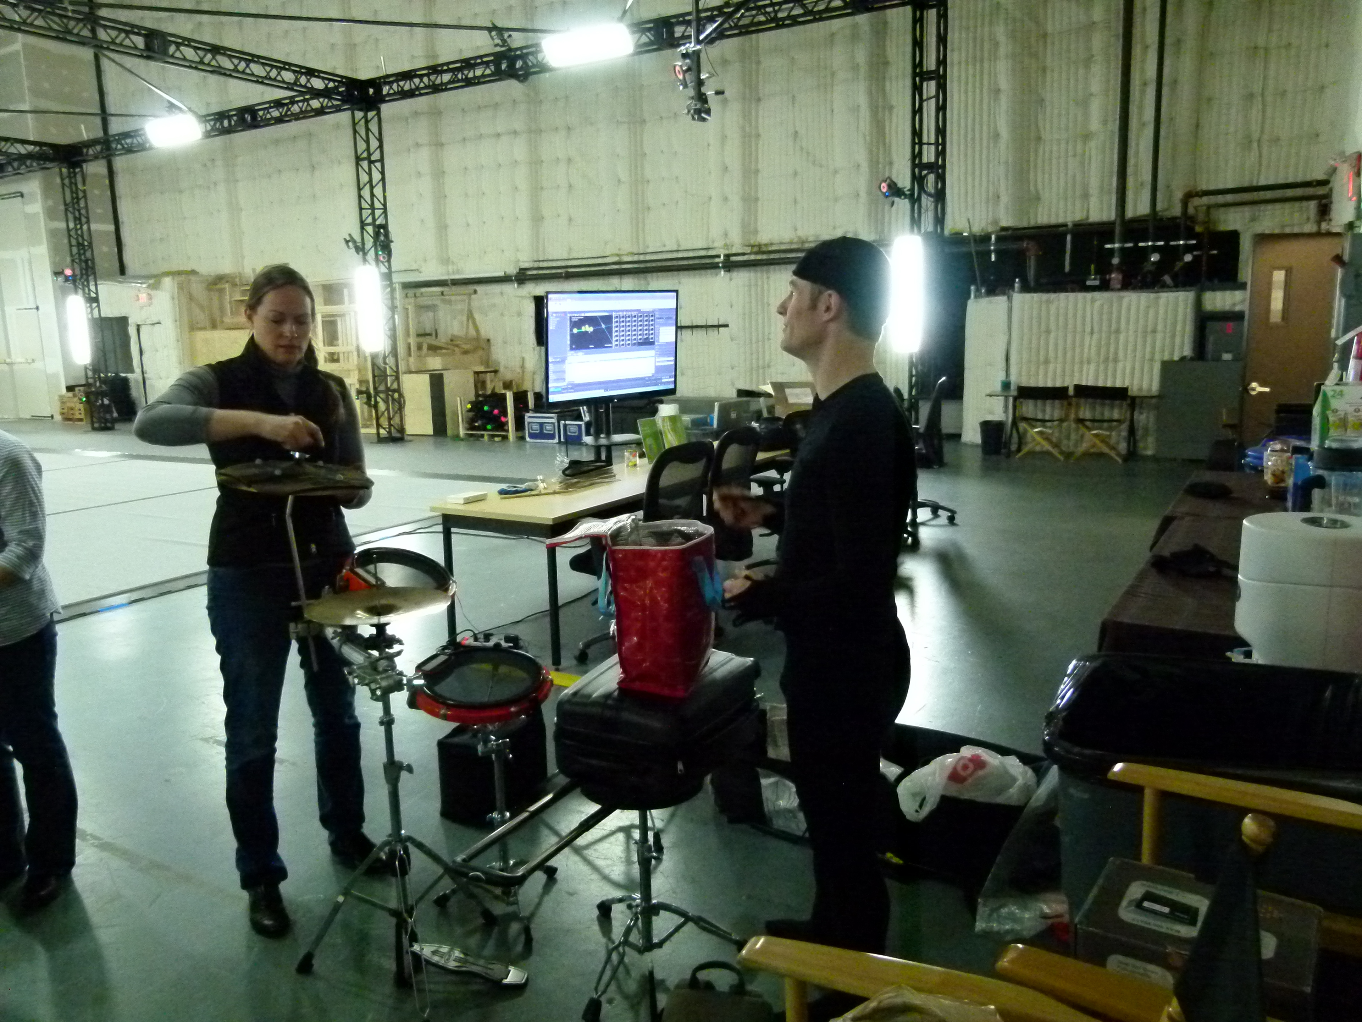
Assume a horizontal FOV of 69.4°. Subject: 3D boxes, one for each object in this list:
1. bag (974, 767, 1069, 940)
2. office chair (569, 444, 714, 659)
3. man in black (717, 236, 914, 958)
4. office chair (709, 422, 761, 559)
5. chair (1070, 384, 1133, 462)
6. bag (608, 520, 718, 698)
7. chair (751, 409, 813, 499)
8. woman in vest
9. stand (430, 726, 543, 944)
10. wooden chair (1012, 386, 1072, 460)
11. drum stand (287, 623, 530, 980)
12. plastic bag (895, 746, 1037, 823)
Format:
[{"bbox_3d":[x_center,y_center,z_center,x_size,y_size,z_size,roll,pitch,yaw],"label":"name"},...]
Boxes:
[{"bbox_3d":[0.860,0.869,2.518,0.219,0.417,0.179,0,9,11],"label":"bag"},{"bbox_3d":[-0.144,0.183,4.968,0.636,1.053,0.636,5,11,36],"label":"office chair"},{"bbox_3d":[0.350,0.244,2.365,0.467,1.728,0.477,1,9,14],"label":"man in black"},{"bbox_3d":[0.141,0.081,5.517,0.636,1.063,0.636,5,11,36],"label":"office chair"},{"bbox_3d":[4.957,-1.029,11.600,0.600,0.880,0.450,3,10,28],"label":"chair"},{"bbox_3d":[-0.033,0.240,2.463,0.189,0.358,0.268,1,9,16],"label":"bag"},{"bbox_3d":[0.791,-0.137,6.823,0.636,1.043,0.636,4,11,34],"label":"chair"},{"bbox_3d":[-1.077,0.232,2.698,0.616,1.728,0.467,-7,10,-29],"label":"woman in vest"},{"bbox_3d":[-0.483,0.822,2.675,0.338,0.536,0.338,-3,9,-11],"label":"stand"},{"bbox_3d":[4.370,-1.068,11.900,0.600,0.880,0.450,3,10,28],"label":"wooden chair"},{"bbox_3d":[-0.676,0.673,2.419,0.576,0.924,0.338,0,9,10],"label":"drum stand"},{"bbox_3d":[0.816,0.750,2.830,0.387,0.159,0.248,3,10,26],"label":"plastic bag"}]

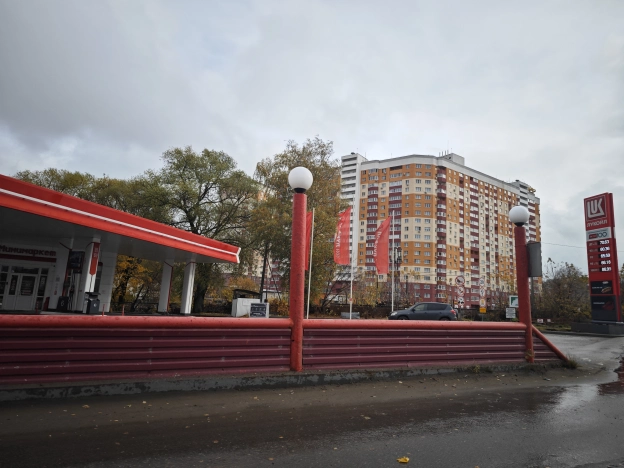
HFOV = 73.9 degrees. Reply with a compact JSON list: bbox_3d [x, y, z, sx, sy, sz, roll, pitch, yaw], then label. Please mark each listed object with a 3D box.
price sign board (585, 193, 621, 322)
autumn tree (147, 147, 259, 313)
[{"bbox_3d":[16.084,1.297,23.148,0.380,7.086,1.380,6,-11,-15],"label":"price sign board"},{"bbox_3d":[-10.884,-0.740,44.675,11.300,18.305,10.500,3,-11,0],"label":"autumn tree"}]

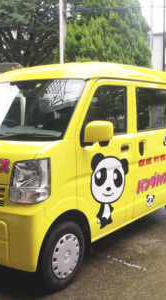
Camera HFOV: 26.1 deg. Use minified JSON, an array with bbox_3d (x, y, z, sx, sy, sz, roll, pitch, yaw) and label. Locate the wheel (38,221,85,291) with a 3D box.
[{"bbox_3d":[-0.157,0.823,2.799,0.155,0.530,0.530,4,7,36],"label":"wheel"}]

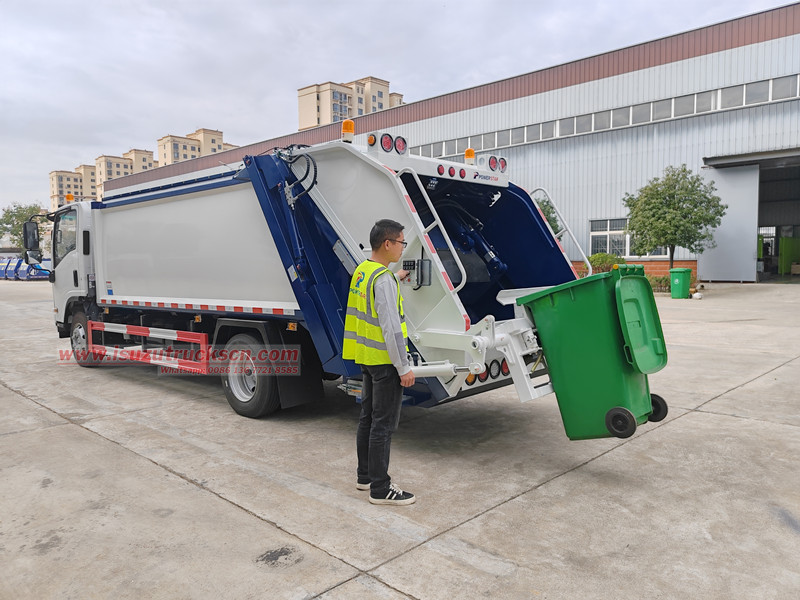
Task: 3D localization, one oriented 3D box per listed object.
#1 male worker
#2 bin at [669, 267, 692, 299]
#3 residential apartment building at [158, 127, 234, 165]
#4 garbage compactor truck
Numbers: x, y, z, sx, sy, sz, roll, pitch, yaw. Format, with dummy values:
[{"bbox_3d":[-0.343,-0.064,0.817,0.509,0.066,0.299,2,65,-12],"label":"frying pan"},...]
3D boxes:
[{"bbox_3d":[-0.122,0.367,3.989,0.450,1.730,0.520,-3,4,-27],"label":"male worker"},{"bbox_3d":[9.442,-0.558,20.971,0.540,1.010,0.640,3,6,45],"label":"bin"},{"bbox_3d":[-67.367,-34.517,217.533,13.000,44.500,29.000,3,5,42],"label":"residential apartment building"},{"bbox_3d":[-1.388,-0.275,7.160,8.600,2.560,2.350,3,5,42],"label":"garbage compactor truck"}]

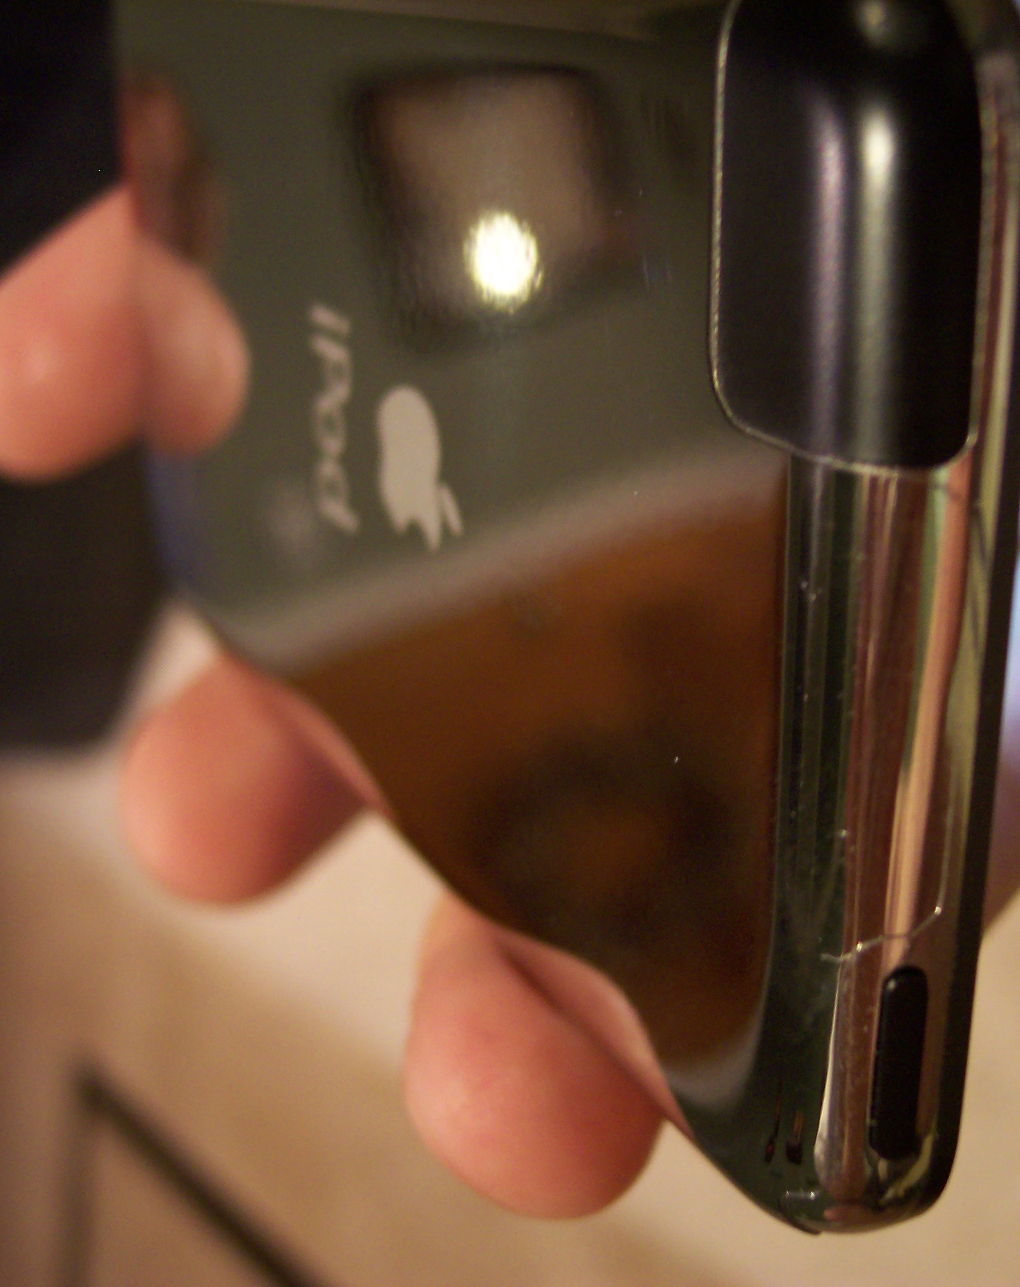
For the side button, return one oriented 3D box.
[{"bbox_3d":[0.018,0.020,0.088,0.002,0.010,0.001,-8,23,-17],"label":"side button"}]

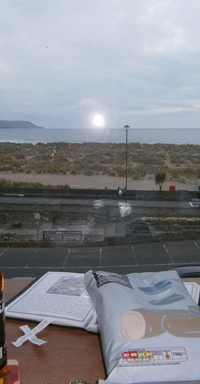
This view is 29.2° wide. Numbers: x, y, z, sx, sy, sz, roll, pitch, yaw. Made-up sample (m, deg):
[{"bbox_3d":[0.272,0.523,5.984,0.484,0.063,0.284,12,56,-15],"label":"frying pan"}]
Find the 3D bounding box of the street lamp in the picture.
[{"bbox_3d":[3.190,-3.280,45.550,0.680,9.200,0.680,0,9,0],"label":"street lamp"}]

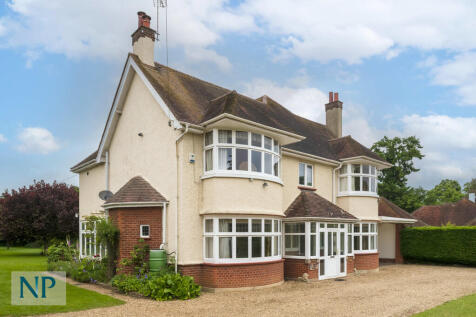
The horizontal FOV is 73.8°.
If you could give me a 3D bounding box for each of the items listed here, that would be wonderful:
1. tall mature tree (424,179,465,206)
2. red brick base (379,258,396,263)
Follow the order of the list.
[{"bbox_3d":[35.719,8.843,55.000,6.800,10.600,6.500,-4,-7,33],"label":"tall mature tree"},{"bbox_3d":[8.950,6.120,18.950,1.600,0.250,0.300,4,-6,-39],"label":"red brick base"}]

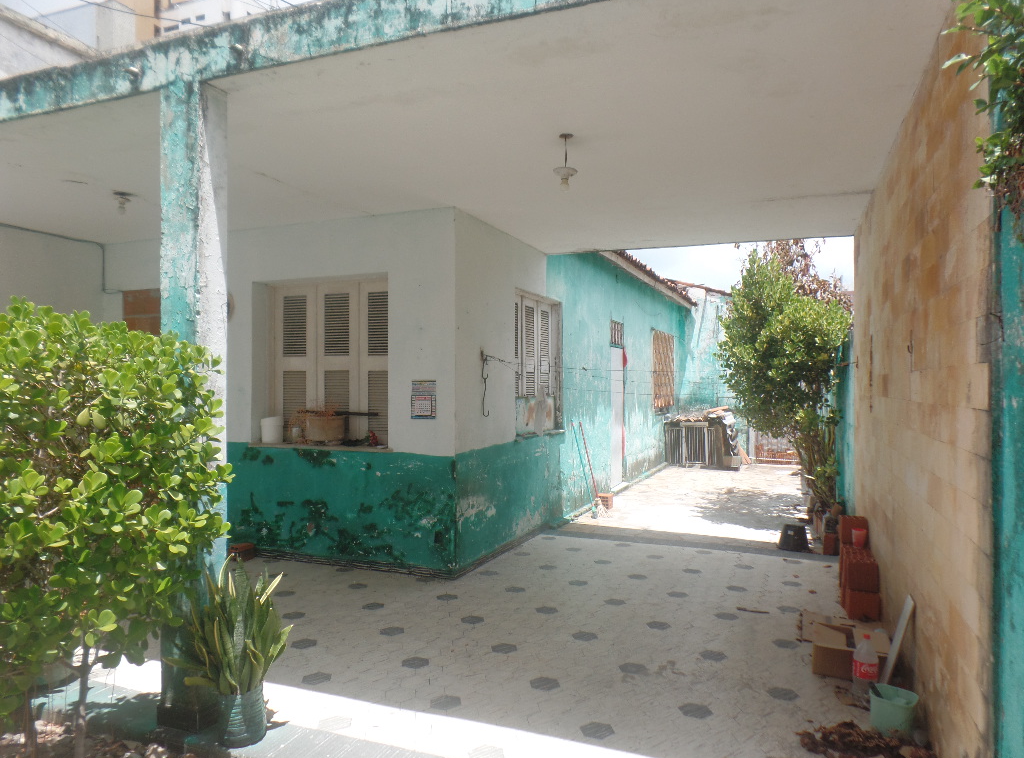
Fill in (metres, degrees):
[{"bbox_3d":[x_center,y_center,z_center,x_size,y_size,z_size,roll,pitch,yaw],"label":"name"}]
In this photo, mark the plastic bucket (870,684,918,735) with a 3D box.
[{"bbox_3d":[1.727,1.505,3.080,0.200,0.155,0.200,0,0,23],"label":"plastic bucket"}]

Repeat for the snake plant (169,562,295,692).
[{"bbox_3d":[-1.240,1.100,3.000,0.500,0.590,0.440,0,0,0],"label":"snake plant"}]

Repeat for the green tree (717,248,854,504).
[{"bbox_3d":[3.530,-0.032,8.750,1.600,3.300,1.750,0,0,23],"label":"green tree"}]

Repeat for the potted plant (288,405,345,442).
[{"bbox_3d":[-1.707,0.390,5.970,0.450,0.340,0.320,0,0,23],"label":"potted plant"}]

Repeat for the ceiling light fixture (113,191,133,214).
[{"bbox_3d":[-2.828,-1.278,4.940,0.135,0.155,0.135,0,0,23],"label":"ceiling light fixture"}]

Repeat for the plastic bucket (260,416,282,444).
[{"bbox_3d":[-2.170,0.460,6.140,0.187,0.228,0.187,0,0,0],"label":"plastic bucket"}]

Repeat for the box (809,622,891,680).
[{"bbox_3d":[1.852,1.500,3.718,0.356,0.160,0.366,0,0,26],"label":"box"}]

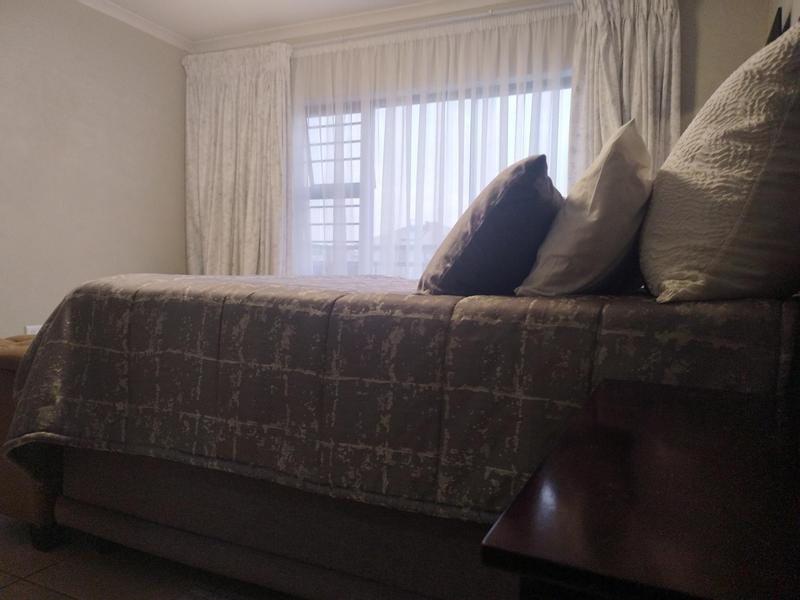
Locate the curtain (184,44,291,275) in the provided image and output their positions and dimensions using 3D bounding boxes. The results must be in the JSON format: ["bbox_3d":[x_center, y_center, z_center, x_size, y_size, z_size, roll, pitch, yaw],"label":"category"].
[{"bbox_3d":[-1.299,-0.746,4.806,0.980,2.410,0.140,3,4,24],"label":"curtain"}]

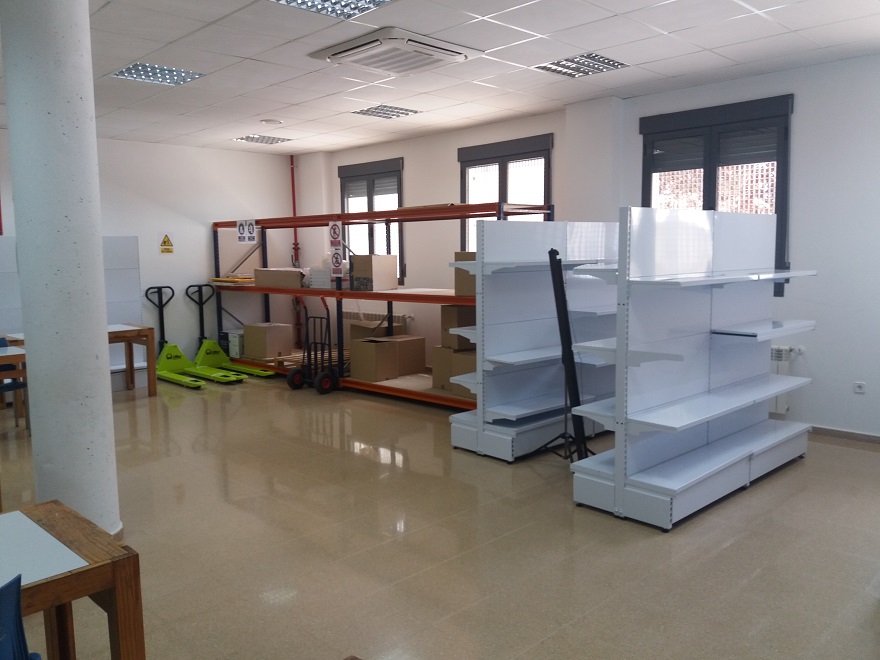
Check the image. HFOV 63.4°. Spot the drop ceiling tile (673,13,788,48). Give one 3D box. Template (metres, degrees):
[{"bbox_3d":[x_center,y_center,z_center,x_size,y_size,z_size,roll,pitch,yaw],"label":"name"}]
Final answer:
[{"bbox_3d":[1.964,-2.018,4.798,0.600,0.025,0.600,-7,9,-44],"label":"drop ceiling tile"}]

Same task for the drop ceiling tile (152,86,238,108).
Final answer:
[{"bbox_3d":[-2.272,-2.144,6.529,0.600,0.020,0.600,-7,9,-44],"label":"drop ceiling tile"}]

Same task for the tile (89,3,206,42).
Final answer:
[{"bbox_3d":[-1.853,-1.909,4.425,0.600,0.020,0.600,-7,9,-44],"label":"tile"}]

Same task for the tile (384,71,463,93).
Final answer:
[{"bbox_3d":[-0.146,-2.130,6.098,0.600,0.020,0.600,-7,9,-44],"label":"tile"}]

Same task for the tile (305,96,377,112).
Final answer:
[{"bbox_3d":[-0.989,-2.211,6.948,0.600,0.020,0.600,-7,9,-44],"label":"tile"}]

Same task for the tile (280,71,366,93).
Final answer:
[{"bbox_3d":[-0.996,-2.113,6.089,0.600,0.025,0.600,-7,9,-44],"label":"tile"}]

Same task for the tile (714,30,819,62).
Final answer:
[{"bbox_3d":[2.389,-2.080,5.240,0.600,0.020,0.600,-7,9,-44],"label":"tile"}]

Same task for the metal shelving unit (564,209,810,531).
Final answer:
[{"bbox_3d":[1.790,0.123,4.799,2.030,1.823,0.720,-7,9,-43],"label":"metal shelving unit"}]

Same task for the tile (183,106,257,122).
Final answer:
[{"bbox_3d":[-2.269,-2.240,7.373,0.600,0.020,0.600,-7,9,-44],"label":"tile"}]

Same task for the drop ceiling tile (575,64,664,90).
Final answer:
[{"bbox_3d":[1.550,-2.161,6.082,0.600,0.025,0.600,-7,9,-44],"label":"drop ceiling tile"}]

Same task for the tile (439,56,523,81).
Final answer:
[{"bbox_3d":[0.270,-2.091,5.673,0.600,0.020,0.600,-7,9,-44],"label":"tile"}]

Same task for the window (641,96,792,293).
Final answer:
[{"bbox_3d":[2.439,-1.153,6.439,0.120,1.675,1.390,-7,9,-44],"label":"window"}]

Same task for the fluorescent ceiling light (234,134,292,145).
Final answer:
[{"bbox_3d":[-2.249,-2.449,9.063,0.600,0.060,0.600,-7,9,-44],"label":"fluorescent ceiling light"}]

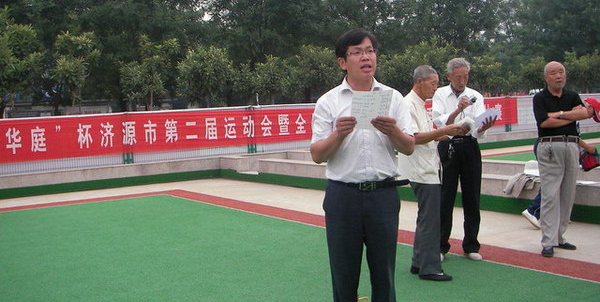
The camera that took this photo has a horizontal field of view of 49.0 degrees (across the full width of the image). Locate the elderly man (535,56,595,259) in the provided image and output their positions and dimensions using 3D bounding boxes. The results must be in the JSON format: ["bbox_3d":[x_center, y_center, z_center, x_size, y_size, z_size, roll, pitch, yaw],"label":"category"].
[{"bbox_3d":[2.218,0.065,5.577,0.520,1.626,0.400,-3,4,3],"label":"elderly man"}]

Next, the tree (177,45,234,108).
[{"bbox_3d":[-2.266,-1.117,16.396,1.450,3.046,1.450,-5,4,-31],"label":"tree"}]

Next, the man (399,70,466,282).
[{"bbox_3d":[1.050,0.160,5.002,0.550,1.621,0.480,-1,4,25],"label":"man"}]

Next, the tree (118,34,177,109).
[{"bbox_3d":[-3.556,-1.151,15.904,1.450,3.298,1.450,-5,4,-31],"label":"tree"}]

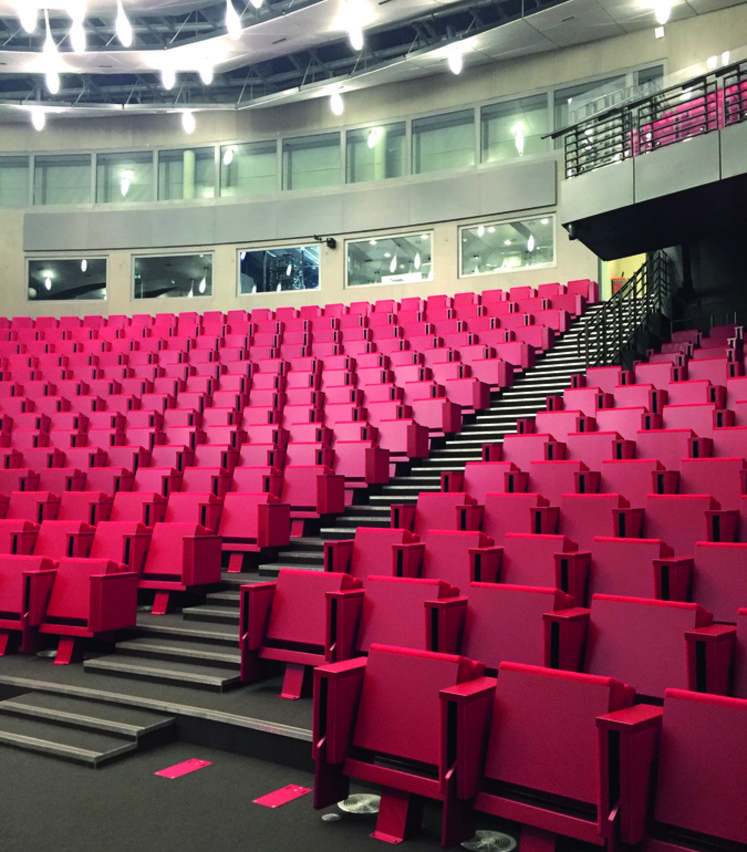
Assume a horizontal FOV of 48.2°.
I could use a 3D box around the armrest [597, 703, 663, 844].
[{"bbox_3d":[0.951,1.268,3.075,0.133,0.425,0.320,-3,-5,37],"label":"armrest"}]

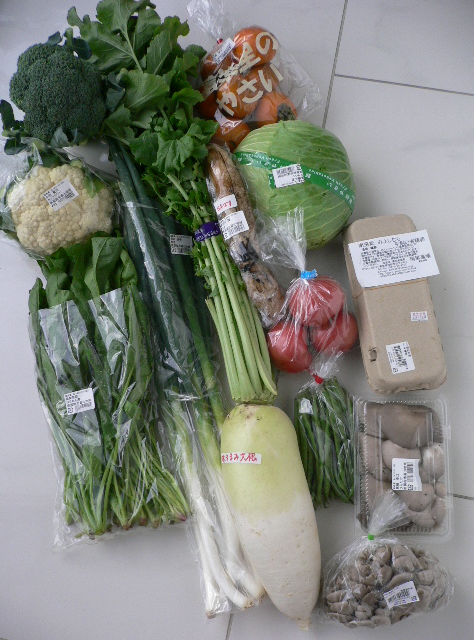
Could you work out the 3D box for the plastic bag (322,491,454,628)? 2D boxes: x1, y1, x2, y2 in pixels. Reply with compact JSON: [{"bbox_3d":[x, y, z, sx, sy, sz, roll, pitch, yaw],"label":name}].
[{"bbox_3d":[0.189,0.304,0.818,0.160,0.075,0.160,-1,77,3],"label":"plastic bag"}]

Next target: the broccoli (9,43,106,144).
[{"bbox_3d":[-0.266,-0.335,0.963,0.138,0.130,0.143,-1,77,3],"label":"broccoli"}]

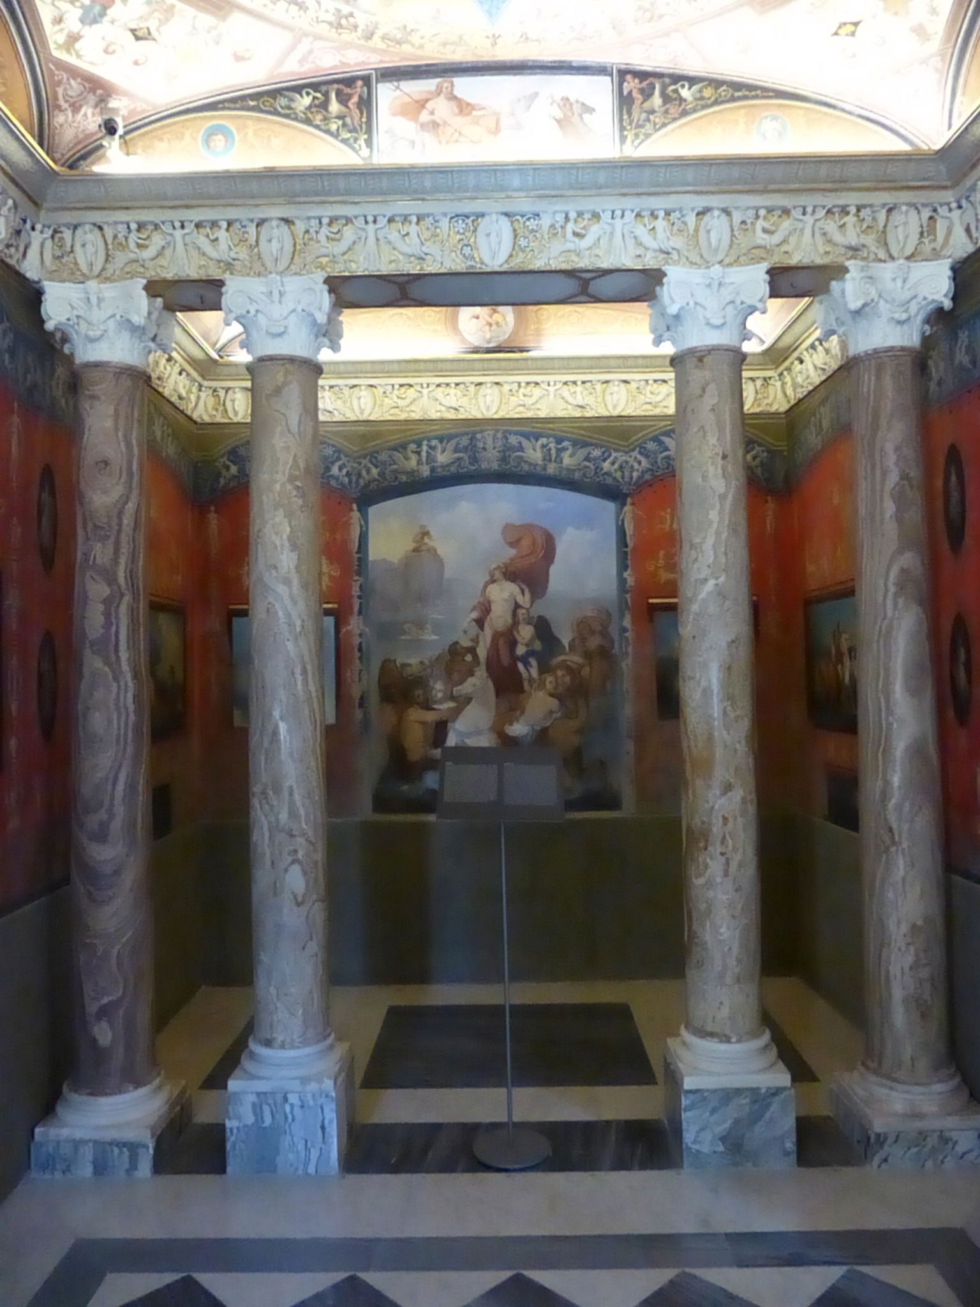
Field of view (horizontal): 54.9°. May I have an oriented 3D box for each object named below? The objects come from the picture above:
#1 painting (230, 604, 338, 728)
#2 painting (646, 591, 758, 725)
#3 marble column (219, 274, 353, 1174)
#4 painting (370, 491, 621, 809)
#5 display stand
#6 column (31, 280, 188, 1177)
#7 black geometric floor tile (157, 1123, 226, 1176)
[{"bbox_3d":[-1.081,0.066,4.947,0.564,0.643,0.060,-1,1,0],"label":"painting"},{"bbox_3d":[1.115,0.026,4.932,0.581,0.657,0.060,-1,1,0],"label":"painting"},{"bbox_3d":[-0.692,0.217,3.271,0.371,2.953,0.346,-1,-1,0],"label":"marble column"},{"bbox_3d":[0.026,-0.034,4.981,1.332,1.737,0.050,-1,-1,0],"label":"painting"},{"bbox_3d":[0.048,1.005,3.231,0.423,1.354,0.280,-1,-1,0],"label":"display stand"},{"bbox_3d":[-1.311,0.232,3.300,0.402,2.944,0.395,-1,-1,0],"label":"column"},{"bbox_3d":[-0.971,1.698,3.235,0.231,0.012,0.346,-1,-1,0],"label":"black geometric floor tile"}]

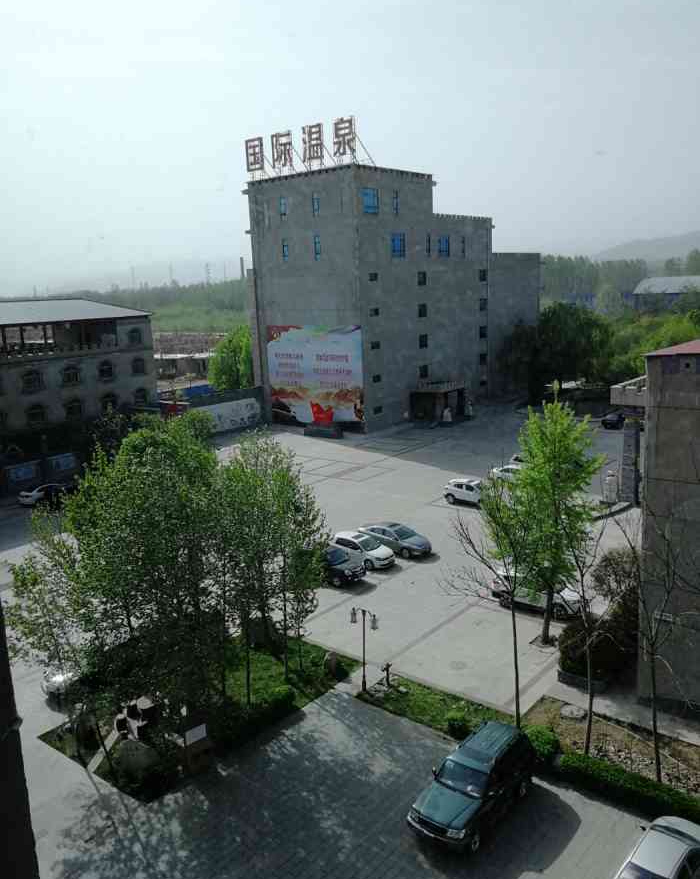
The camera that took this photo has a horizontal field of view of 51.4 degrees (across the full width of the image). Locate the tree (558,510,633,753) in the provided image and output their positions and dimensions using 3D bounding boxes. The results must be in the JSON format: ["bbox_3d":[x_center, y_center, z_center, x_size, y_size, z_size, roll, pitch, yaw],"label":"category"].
[{"bbox_3d":[7.726,6.211,22.906,2.500,8.300,2.400,-3,11,0],"label":"tree"}]

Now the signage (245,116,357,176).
[{"bbox_3d":[-5.799,-32.280,80.803,15.900,4.100,0.500,6,14,38],"label":"signage"}]

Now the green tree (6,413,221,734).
[{"bbox_3d":[-8.706,4.722,27.022,7.300,11.300,7.000,-3,12,0],"label":"green tree"}]

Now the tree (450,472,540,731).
[{"bbox_3d":[4.866,5.696,24.176,3.200,9.100,3.000,-3,11,0],"label":"tree"}]

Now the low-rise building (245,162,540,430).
[{"bbox_3d":[9.371,-19.719,101.694,15.700,28.800,46.400,6,14,38],"label":"low-rise building"}]

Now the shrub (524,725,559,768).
[{"bbox_3d":[6.155,9.835,23.393,1.200,1.150,1.200,-3,11,0],"label":"shrub"}]

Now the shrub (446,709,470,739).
[{"bbox_3d":[3.731,9.800,25.025,0.850,0.880,0.850,-3,11,0],"label":"shrub"}]

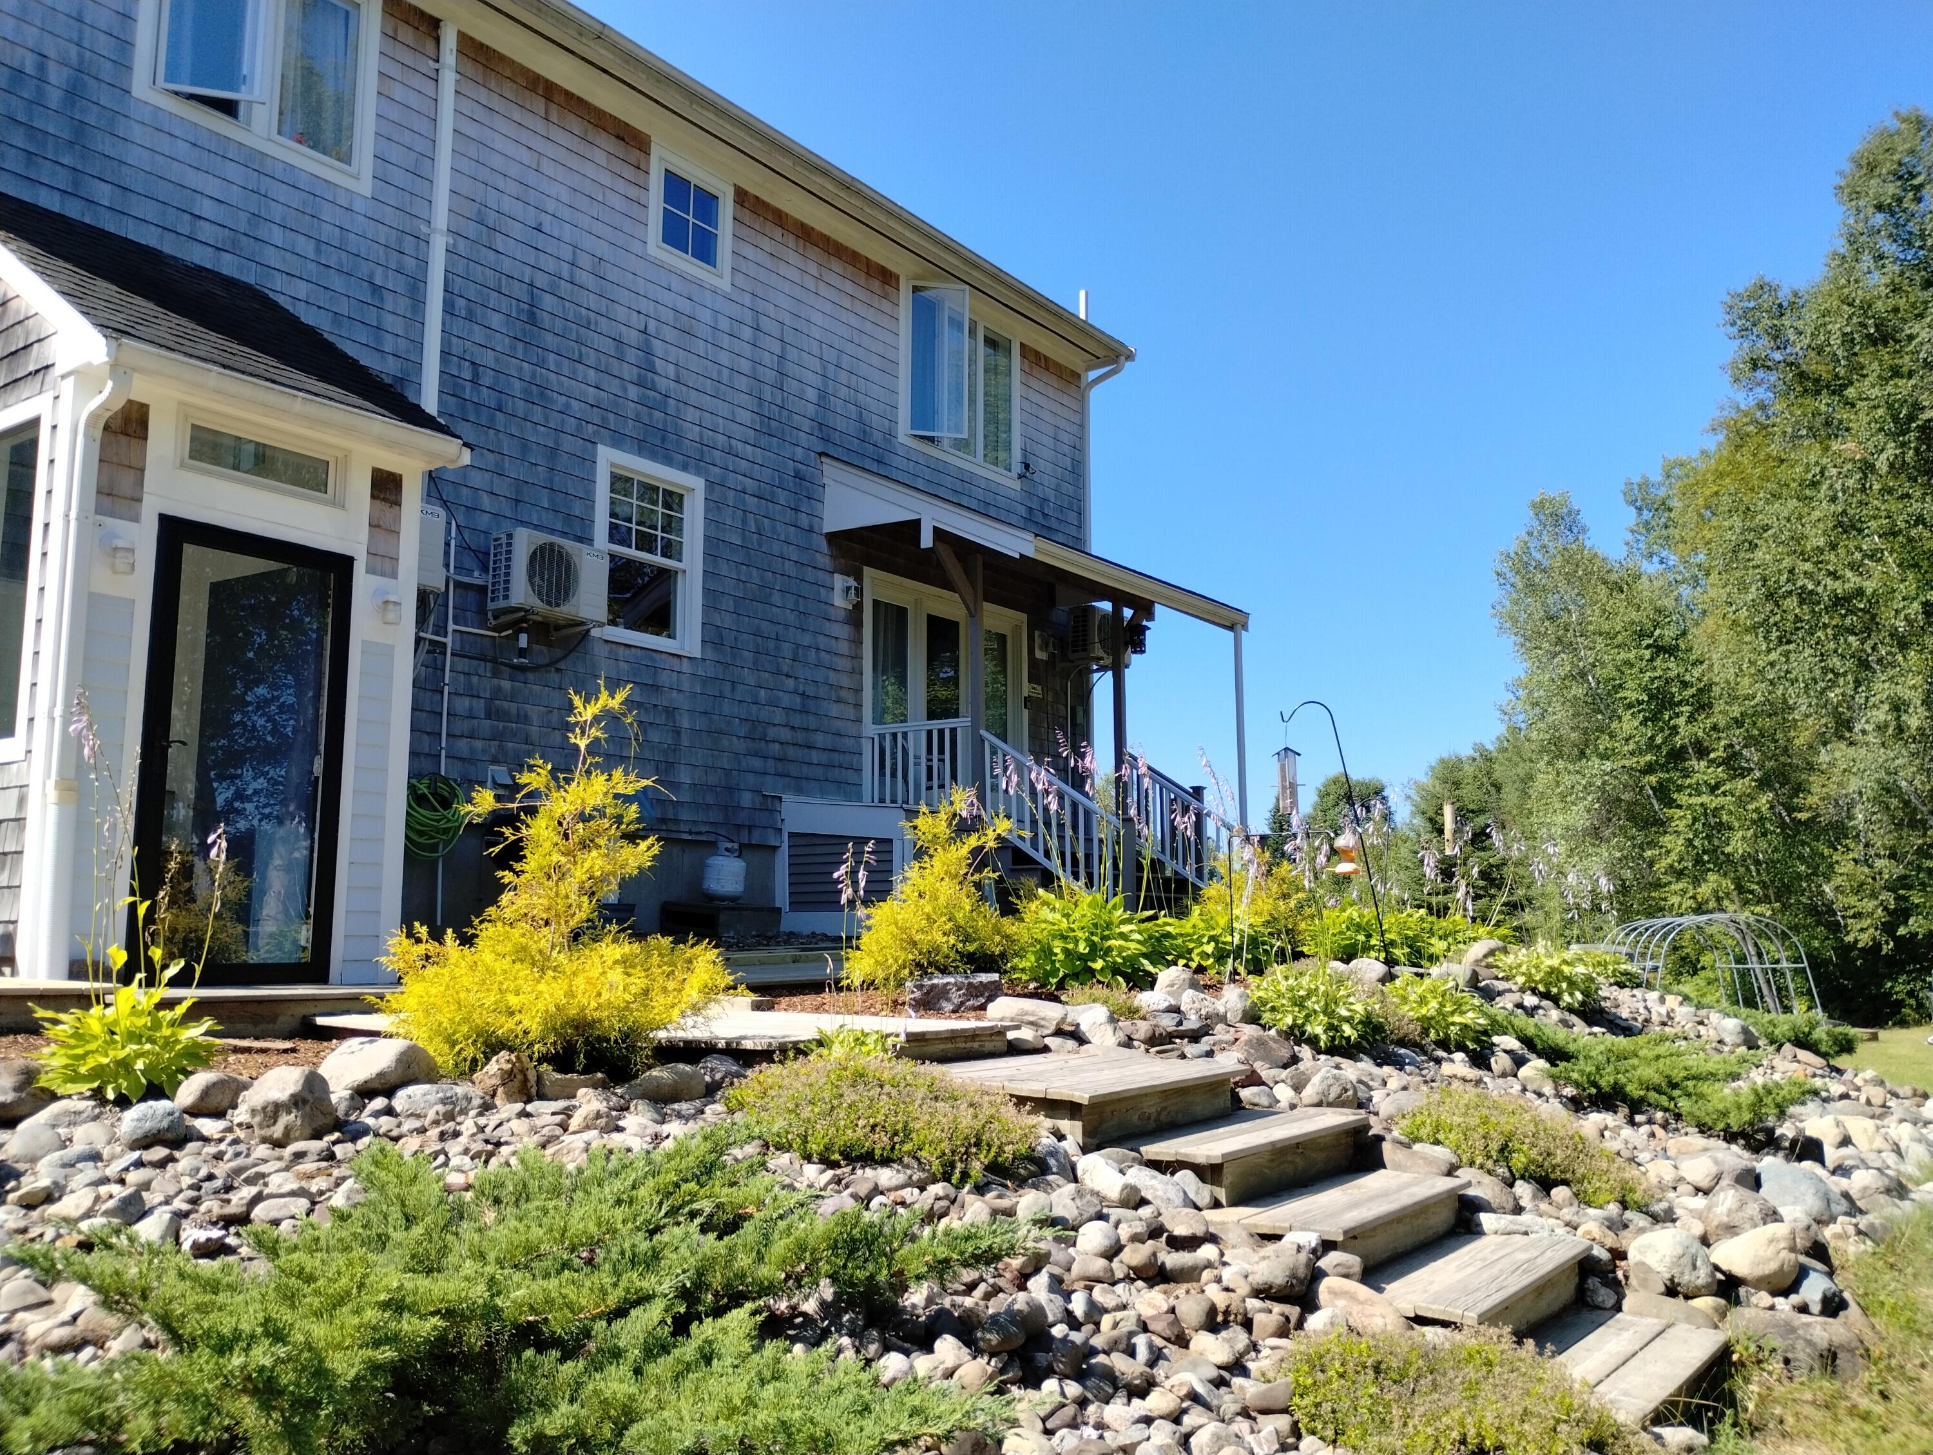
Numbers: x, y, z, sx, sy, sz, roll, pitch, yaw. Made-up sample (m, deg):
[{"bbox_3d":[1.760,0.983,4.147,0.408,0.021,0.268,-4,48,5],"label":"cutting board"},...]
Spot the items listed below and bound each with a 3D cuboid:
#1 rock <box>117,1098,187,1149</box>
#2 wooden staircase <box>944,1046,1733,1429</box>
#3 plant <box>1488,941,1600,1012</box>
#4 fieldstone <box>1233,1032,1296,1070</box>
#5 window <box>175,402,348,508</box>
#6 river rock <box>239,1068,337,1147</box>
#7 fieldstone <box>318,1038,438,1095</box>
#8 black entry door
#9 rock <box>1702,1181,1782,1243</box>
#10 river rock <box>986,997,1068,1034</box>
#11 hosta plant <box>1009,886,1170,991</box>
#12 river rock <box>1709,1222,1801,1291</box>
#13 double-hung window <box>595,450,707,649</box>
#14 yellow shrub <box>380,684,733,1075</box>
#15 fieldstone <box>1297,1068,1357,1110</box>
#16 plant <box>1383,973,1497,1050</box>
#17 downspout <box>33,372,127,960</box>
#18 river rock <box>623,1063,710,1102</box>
[{"bbox_3d":[-2.097,1.019,4.030,0.170,0.125,0.140,4,-9,-27],"label":"rock"},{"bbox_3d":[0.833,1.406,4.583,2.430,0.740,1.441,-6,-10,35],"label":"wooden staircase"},{"bbox_3d":[3.153,1.353,8.500,0.600,0.360,0.570,-3,-9,20],"label":"plant"},{"bbox_3d":[0.991,1.076,5.200,0.205,0.130,0.165,-1,-8,10],"label":"fieldstone"},{"bbox_3d":[-3.311,-1.274,7.425,0.100,0.300,0.850,-7,-11,36],"label":"window"},{"bbox_3d":[-1.498,0.839,3.450,0.215,0.180,0.195,3,-8,-23],"label":"river rock"},{"bbox_3d":[-1.785,1.031,4.750,0.350,0.165,0.260,3,-9,-20],"label":"fieldstone"},{"bbox_3d":[-3.305,0.134,7.177,0.060,2.060,0.945,-6,-10,35],"label":"black entry door"},{"bbox_3d":[2.524,1.595,5.100,0.260,0.210,0.230,-4,-9,25],"label":"rock"},{"bbox_3d":[0.244,1.176,6.400,0.330,0.150,0.210,0,-8,2],"label":"river rock"},{"bbox_3d":[0.770,1.319,9.800,0.990,0.640,0.920,-1,-9,4],"label":"hosta plant"},{"bbox_3d":[2.419,1.626,4.800,0.265,0.185,0.230,-4,-9,26],"label":"river rock"},{"bbox_3d":[-2.338,-1.282,11.606,0.060,1.410,1.050,-7,-11,36],"label":"double-hung window"},{"bbox_3d":[-1.296,0.480,4.950,1.060,1.150,1.050,2,-8,-14],"label":"yellow shrub"},{"bbox_3d":[1.155,1.158,5.000,0.190,0.140,0.165,-2,-8,13],"label":"fieldstone"},{"bbox_3d":[2.056,1.234,6.800,0.480,0.330,0.480,-2,-8,16],"label":"plant"},{"bbox_3d":[-3.666,-0.253,6.514,0.300,2.570,0.140,-7,-11,36],"label":"downspout"},{"bbox_3d":[-0.791,0.934,4.100,0.230,0.115,0.170,1,-8,-11],"label":"river rock"}]

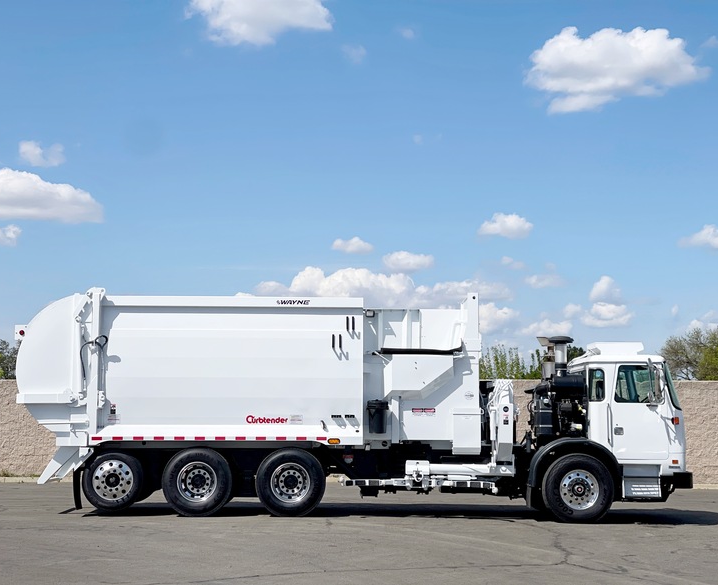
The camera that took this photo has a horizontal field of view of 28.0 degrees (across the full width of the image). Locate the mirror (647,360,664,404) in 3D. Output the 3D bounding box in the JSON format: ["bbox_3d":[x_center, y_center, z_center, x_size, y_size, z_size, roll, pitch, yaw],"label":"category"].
[{"bbox_3d":[4.523,1.358,22.000,0.200,0.700,0.240,1,-5,-4],"label":"mirror"}]

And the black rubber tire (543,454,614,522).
[{"bbox_3d":[3.376,3.014,22.150,1.060,1.060,0.300,1,-5,-4],"label":"black rubber tire"}]

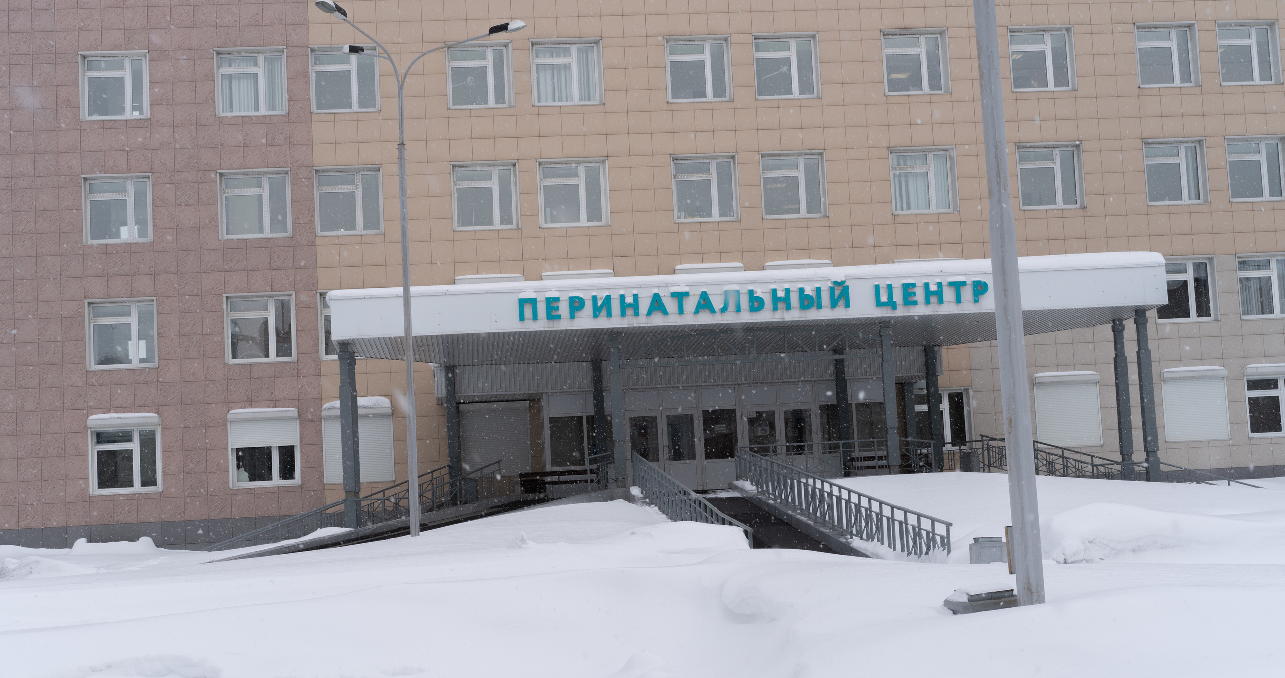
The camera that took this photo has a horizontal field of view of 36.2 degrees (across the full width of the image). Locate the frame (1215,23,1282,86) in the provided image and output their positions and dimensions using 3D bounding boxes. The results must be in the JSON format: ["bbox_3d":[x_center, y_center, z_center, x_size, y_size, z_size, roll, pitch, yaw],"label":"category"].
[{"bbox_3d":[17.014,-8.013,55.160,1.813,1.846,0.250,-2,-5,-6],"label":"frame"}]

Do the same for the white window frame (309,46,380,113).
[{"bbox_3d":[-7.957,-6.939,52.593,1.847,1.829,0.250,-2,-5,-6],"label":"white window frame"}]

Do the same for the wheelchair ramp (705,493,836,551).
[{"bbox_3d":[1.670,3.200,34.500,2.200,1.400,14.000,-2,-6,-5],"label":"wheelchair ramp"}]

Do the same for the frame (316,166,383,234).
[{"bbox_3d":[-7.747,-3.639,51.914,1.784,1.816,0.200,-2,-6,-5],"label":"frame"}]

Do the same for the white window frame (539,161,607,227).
[{"bbox_3d":[-1.873,-3.961,53.397,1.918,1.827,0.200,-2,-5,-6],"label":"white window frame"}]

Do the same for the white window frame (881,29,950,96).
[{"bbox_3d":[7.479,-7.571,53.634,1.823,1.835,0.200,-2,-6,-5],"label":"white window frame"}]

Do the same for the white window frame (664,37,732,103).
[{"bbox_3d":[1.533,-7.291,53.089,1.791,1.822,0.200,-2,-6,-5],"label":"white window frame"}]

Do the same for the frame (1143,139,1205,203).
[{"bbox_3d":[14.971,-4.682,55.092,1.780,1.827,0.200,-2,-5,-6],"label":"frame"}]

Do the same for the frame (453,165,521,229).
[{"bbox_3d":[-4.233,-3.860,53.159,1.773,1.827,0.200,-2,-5,-6],"label":"frame"}]

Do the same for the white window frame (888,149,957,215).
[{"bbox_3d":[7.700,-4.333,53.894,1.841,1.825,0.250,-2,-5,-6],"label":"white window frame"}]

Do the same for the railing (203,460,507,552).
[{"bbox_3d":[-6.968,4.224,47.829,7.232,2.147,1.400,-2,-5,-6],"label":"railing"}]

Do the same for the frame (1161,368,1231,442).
[{"bbox_3d":[15.316,1.816,54.347,1.911,1.999,0.250,-2,-5,-6],"label":"frame"}]

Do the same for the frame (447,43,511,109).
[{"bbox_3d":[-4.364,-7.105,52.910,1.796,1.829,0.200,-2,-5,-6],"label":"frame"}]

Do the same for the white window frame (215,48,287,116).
[{"bbox_3d":[-10.518,-6.915,52.857,1.864,1.824,0.200,-2,-5,-6],"label":"white window frame"}]

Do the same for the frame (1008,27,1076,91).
[{"bbox_3d":[11.202,-7.846,55.043,1.851,1.824,0.200,-2,-5,-6],"label":"frame"}]

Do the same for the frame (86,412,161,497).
[{"bbox_3d":[-13.419,3.000,51.026,1.835,2.067,0.250,-2,-5,-6],"label":"frame"}]

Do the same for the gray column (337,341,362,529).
[{"bbox_3d":[-6.404,2.086,42.770,0.300,4.102,0.300,-2,-5,-6],"label":"gray column"}]

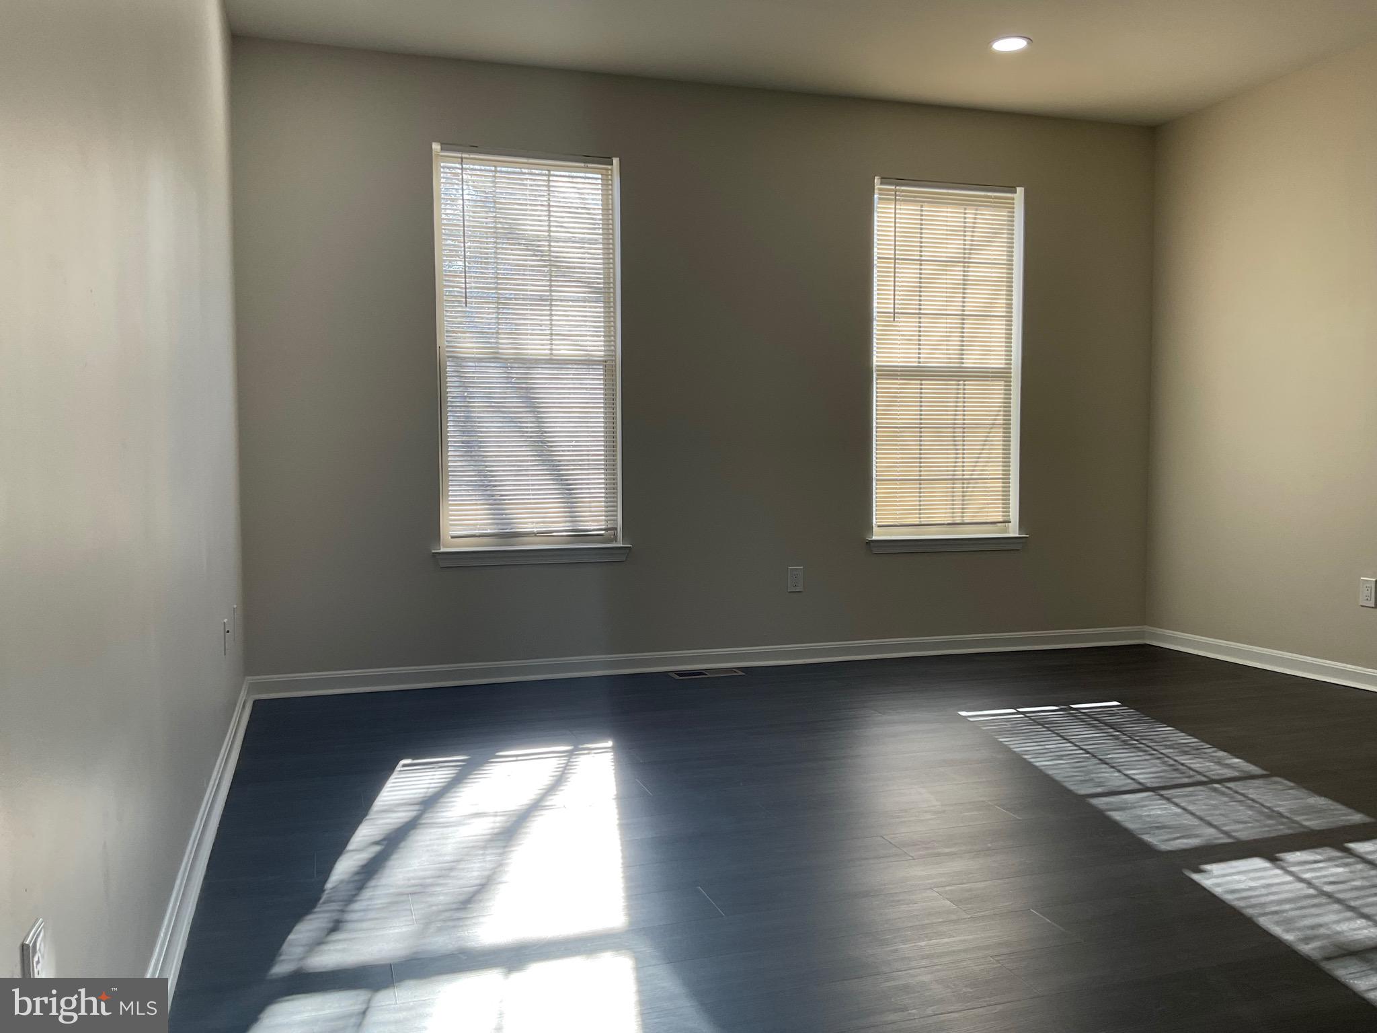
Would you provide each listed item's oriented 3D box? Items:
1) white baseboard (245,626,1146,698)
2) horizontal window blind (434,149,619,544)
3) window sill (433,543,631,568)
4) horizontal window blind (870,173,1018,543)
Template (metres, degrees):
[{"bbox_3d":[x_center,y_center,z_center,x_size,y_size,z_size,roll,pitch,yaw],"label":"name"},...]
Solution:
[{"bbox_3d":[0.303,0.668,5.455,4.446,0.090,0.025,-1,3,-18],"label":"white baseboard"},{"bbox_3d":[-0.698,-0.730,5.112,0.802,1.708,0.045,-1,3,-18],"label":"horizontal window blind"},{"bbox_3d":[-0.693,0.167,5.136,0.885,0.079,0.100,-1,3,-18],"label":"window sill"},{"bbox_3d":[1.279,-0.730,5.726,0.893,1.803,0.105,-1,3,-18],"label":"horizontal window blind"}]

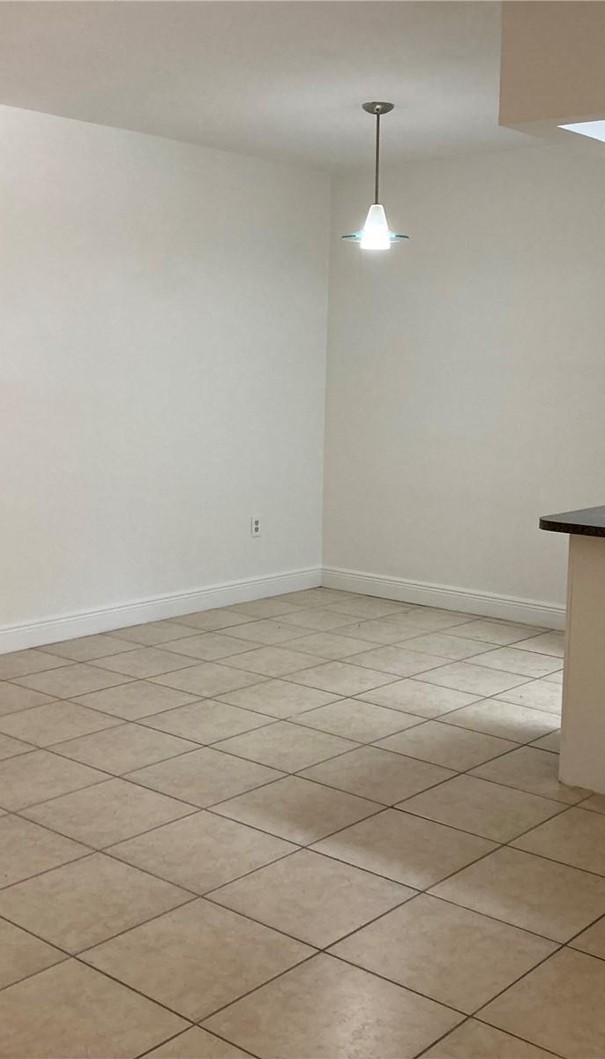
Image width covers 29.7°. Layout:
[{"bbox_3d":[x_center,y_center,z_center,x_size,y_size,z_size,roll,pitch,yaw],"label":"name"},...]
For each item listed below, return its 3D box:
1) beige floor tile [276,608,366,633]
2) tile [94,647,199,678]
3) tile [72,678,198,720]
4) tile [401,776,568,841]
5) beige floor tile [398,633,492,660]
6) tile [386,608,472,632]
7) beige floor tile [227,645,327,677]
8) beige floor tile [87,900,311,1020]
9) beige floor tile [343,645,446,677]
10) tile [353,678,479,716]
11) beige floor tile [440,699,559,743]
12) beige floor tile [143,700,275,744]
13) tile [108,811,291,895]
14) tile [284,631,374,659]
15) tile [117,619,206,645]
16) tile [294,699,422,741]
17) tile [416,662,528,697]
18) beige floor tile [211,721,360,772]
[{"bbox_3d":[0.088,0.489,6.146,0.407,0.010,0.407,8,11,40],"label":"beige floor tile"},{"bbox_3d":[-0.713,0.609,5.177,0.404,0.010,0.404,8,11,40],"label":"tile"},{"bbox_3d":[-0.670,0.691,4.606,0.400,0.010,0.400,8,11,40],"label":"tile"},{"bbox_3d":[0.562,0.867,3.559,0.400,0.012,0.400,8,11,40],"label":"tile"},{"bbox_3d":[0.707,0.576,5.588,0.402,0.010,0.402,8,11,40],"label":"beige floor tile"},{"bbox_3d":[0.664,0.491,6.142,0.400,0.012,0.400,8,11,40],"label":"tile"},{"bbox_3d":[-0.137,0.610,5.219,0.400,0.010,0.400,8,11,40],"label":"beige floor tile"},{"bbox_3d":[-0.239,0.991,2.650,0.402,0.010,0.402,8,11,40],"label":"beige floor tile"},{"bbox_3d":[0.440,0.617,5.307,0.407,0.010,0.407,8,11,40],"label":"beige floor tile"},{"bbox_3d":[0.481,0.701,4.711,0.402,0.010,0.402,8,11,40],"label":"tile"},{"bbox_3d":[0.792,0.746,4.468,0.407,0.010,0.407,8,11,40],"label":"beige floor tile"},{"bbox_3d":[-0.363,0.737,4.350,0.400,0.012,0.400,8,11,40],"label":"beige floor tile"},{"bbox_3d":[-0.280,0.903,3.207,0.400,0.010,0.400,8,11,40],"label":"tile"},{"bbox_3d":[0.130,0.570,5.525,0.400,0.010,0.400,8,11,40],"label":"tile"},{"bbox_3d":[-0.750,0.529,5.787,0.378,0.010,0.407,8,11,40],"label":"tile"},{"bbox_3d":[0.212,0.738,4.388,0.400,0.010,0.400,8,11,40],"label":"tile"},{"bbox_3d":[0.751,0.661,5.042,0.407,0.010,0.407,8,11,40],"label":"tile"},{"bbox_3d":[-0.054,0.777,4.067,0.400,0.012,0.400,8,11,40],"label":"beige floor tile"}]

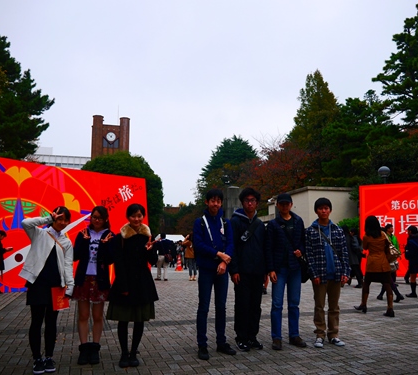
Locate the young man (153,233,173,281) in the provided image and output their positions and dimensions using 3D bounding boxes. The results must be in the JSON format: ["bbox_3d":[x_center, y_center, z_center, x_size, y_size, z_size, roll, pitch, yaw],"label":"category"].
[{"bbox_3d":[-1.647,2.512,14.729,0.580,1.710,0.380,0,-9,-5],"label":"young man"}]

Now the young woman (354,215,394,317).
[{"bbox_3d":[2.850,1.353,7.056,0.500,1.650,0.580,6,-11,-37],"label":"young woman"}]

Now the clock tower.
[{"bbox_3d":[-23.207,-0.244,93.743,8.600,31.100,8.500,2,-9,-13],"label":"clock tower"}]

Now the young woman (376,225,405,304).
[{"bbox_3d":[3.899,1.620,8.747,0.580,1.620,0.460,-1,-9,5],"label":"young woman"}]

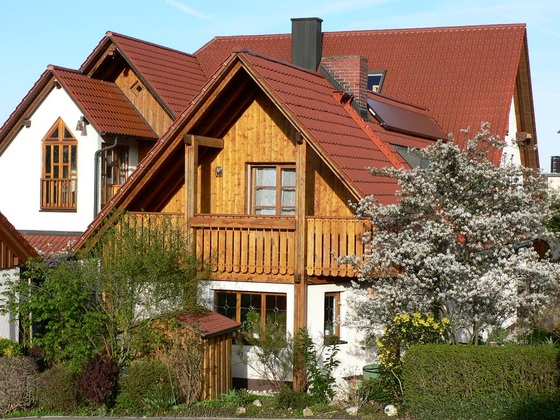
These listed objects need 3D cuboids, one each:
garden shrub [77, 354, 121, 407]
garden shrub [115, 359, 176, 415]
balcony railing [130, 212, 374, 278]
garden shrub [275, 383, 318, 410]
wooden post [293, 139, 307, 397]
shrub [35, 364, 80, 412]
[{"bbox_3d":[-3.379,3.155,19.891,0.840,0.950,0.800,0,1,0],"label":"garden shrub"},{"bbox_3d":[-2.478,3.166,19.691,1.120,0.950,1.000,0,1,0],"label":"garden shrub"},{"bbox_3d":[-0.574,0.722,22.137,5.262,1.246,1.300,1,1,20],"label":"balcony railing"},{"bbox_3d":[0.310,3.420,19.945,0.820,0.480,0.700,0,1,0],"label":"garden shrub"},{"bbox_3d":[0.400,1.052,21.068,0.200,5.098,0.200,1,1,20],"label":"wooden post"},{"bbox_3d":[-4.112,3.201,19.742,0.900,0.850,0.850,0,1,0],"label":"shrub"}]

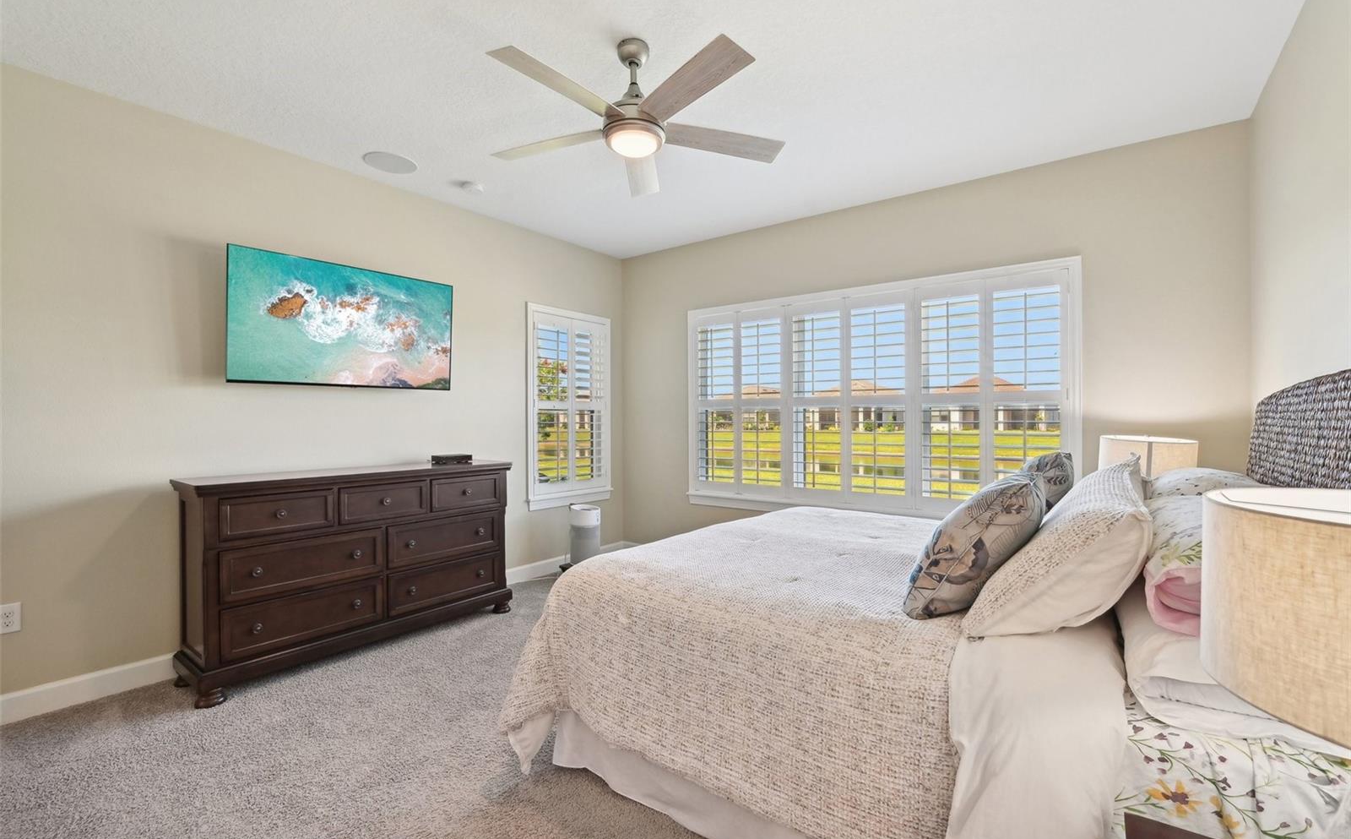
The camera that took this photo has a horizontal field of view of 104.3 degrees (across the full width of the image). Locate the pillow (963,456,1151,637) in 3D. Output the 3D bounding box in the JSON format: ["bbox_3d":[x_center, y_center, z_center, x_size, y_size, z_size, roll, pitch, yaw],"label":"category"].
[{"bbox_3d":[1.170,0.395,1.600,0.720,0.520,0.210,0,45,-54],"label":"pillow"}]

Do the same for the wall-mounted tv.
[{"bbox_3d":[-1.964,-0.560,3.216,0.050,0.715,1.225,1,1,39],"label":"wall-mounted tv"}]

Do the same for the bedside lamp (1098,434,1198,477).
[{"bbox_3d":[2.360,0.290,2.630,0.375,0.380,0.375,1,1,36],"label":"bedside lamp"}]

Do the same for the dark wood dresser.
[{"bbox_3d":[-1.809,0.796,3.093,0.470,1.015,1.620,1,1,38],"label":"dark wood dresser"}]

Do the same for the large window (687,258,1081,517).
[{"bbox_3d":[1.221,-0.110,3.790,2.700,1.660,0.110,1,1,36],"label":"large window"}]

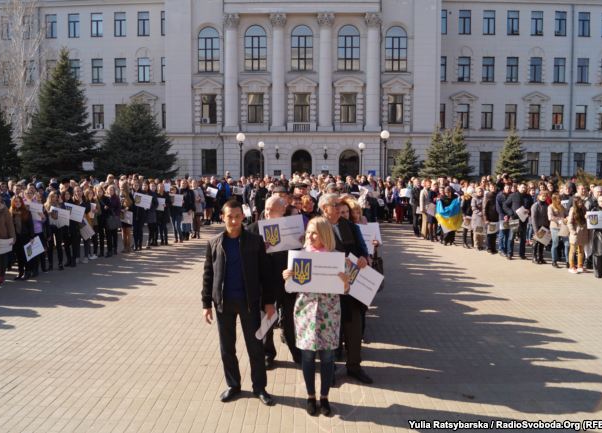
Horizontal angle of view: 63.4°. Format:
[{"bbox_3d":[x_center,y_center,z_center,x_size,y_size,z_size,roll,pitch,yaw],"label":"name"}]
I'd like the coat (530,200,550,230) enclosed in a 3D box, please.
[{"bbox_3d":[5.539,-0.023,11.246,0.450,0.715,0.300,2,5,18],"label":"coat"}]

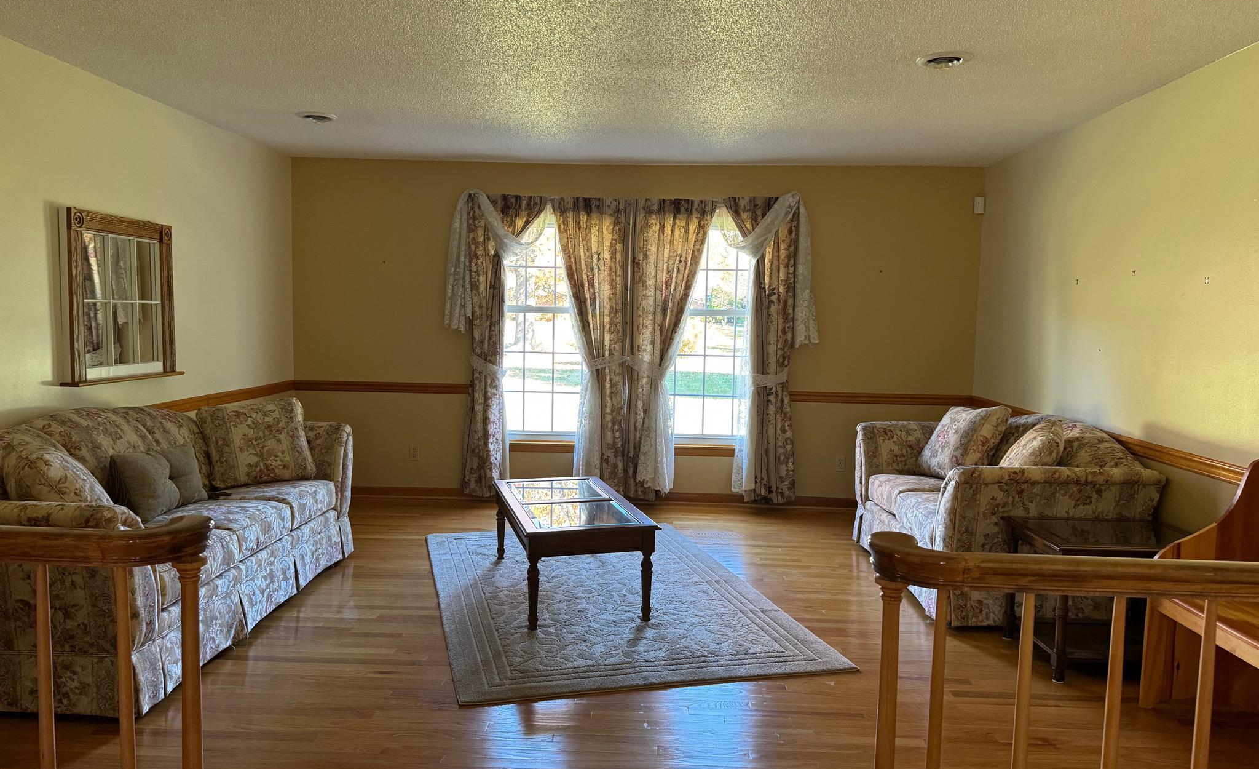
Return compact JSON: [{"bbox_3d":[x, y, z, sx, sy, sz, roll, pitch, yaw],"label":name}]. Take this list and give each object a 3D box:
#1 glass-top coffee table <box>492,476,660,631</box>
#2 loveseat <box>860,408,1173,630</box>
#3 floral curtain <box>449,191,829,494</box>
[{"bbox_3d":[-0.318,0.802,4.388,0.588,0.425,1.234,0,5,-16],"label":"glass-top coffee table"},{"bbox_3d":[1.856,0.613,4.591,0.930,0.880,1.600,1,5,-1],"label":"loveseat"},{"bbox_3d":[0.001,-0.250,6.140,2.630,2.160,0.180,1,5,2],"label":"floral curtain"}]

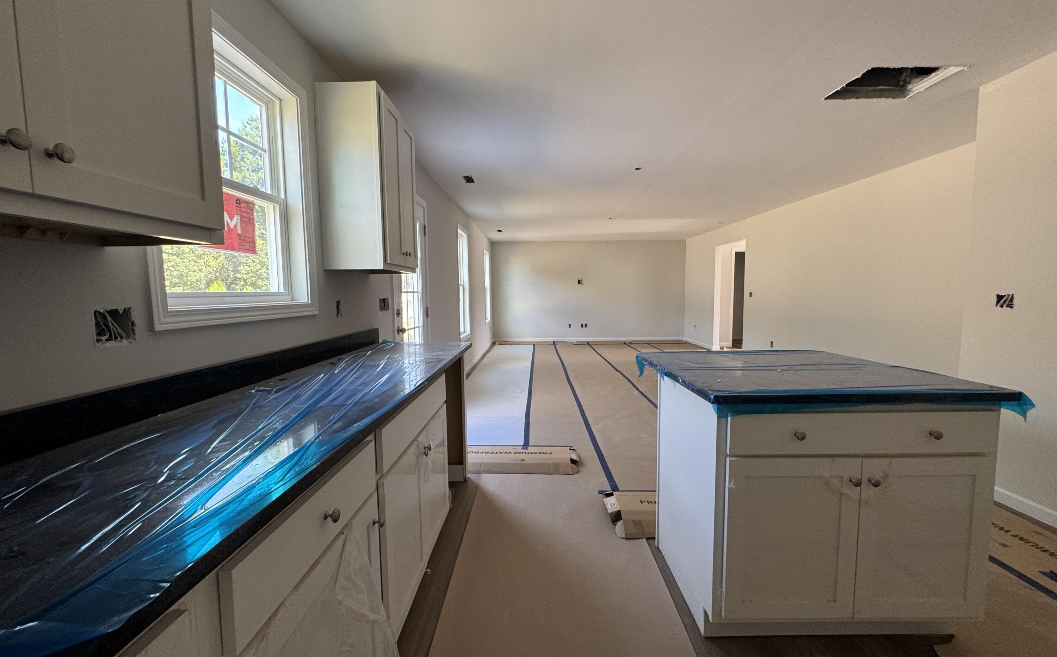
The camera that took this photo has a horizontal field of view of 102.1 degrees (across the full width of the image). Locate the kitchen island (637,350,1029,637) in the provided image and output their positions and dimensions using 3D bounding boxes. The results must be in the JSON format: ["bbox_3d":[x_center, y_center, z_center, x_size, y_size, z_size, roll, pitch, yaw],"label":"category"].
[{"bbox_3d":[1.081,0.620,1.837,0.986,0.907,0.899,-1,5,0],"label":"kitchen island"}]

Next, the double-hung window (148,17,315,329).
[{"bbox_3d":[-1.089,-0.550,1.602,0.125,1.043,0.895,0,5,1],"label":"double-hung window"}]

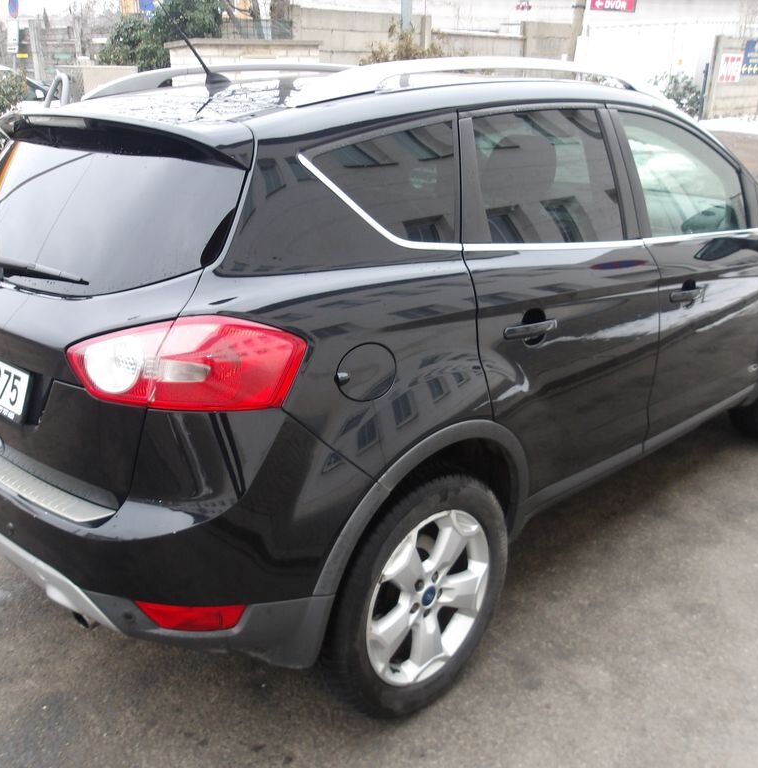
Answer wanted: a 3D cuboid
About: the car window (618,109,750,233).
[{"bbox_3d":[1.093,-0.734,2.820,0.840,0.450,0.060,-18,3,-42],"label":"car window"}]

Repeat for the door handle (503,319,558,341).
[{"bbox_3d":[0.398,-0.148,2.098,0.225,0.042,0.050,-13,22,-43],"label":"door handle"}]

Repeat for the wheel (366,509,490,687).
[{"bbox_3d":[0.082,0.540,2.142,0.474,0.474,0.190,-18,26,-42],"label":"wheel"}]

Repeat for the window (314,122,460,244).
[{"bbox_3d":[0.055,-0.458,1.840,0.476,0.311,0.040,-16,0,-39],"label":"window"}]

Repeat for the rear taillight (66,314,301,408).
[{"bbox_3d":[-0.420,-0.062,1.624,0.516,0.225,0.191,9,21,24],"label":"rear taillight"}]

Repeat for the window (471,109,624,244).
[{"bbox_3d":[0.485,-0.572,2.232,0.730,0.410,0.050,-18,3,-42],"label":"window"}]

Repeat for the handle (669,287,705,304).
[{"bbox_3d":[1.053,-0.311,2.730,0.235,0.042,0.050,-14,23,-43],"label":"handle"}]

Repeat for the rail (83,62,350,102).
[{"bbox_3d":[-0.381,-1.149,3.078,1.660,0.150,0.070,-18,26,-42],"label":"rail"}]

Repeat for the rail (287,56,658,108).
[{"bbox_3d":[0.363,-0.860,2.278,1.520,0.140,0.100,-18,27,-42],"label":"rail"}]

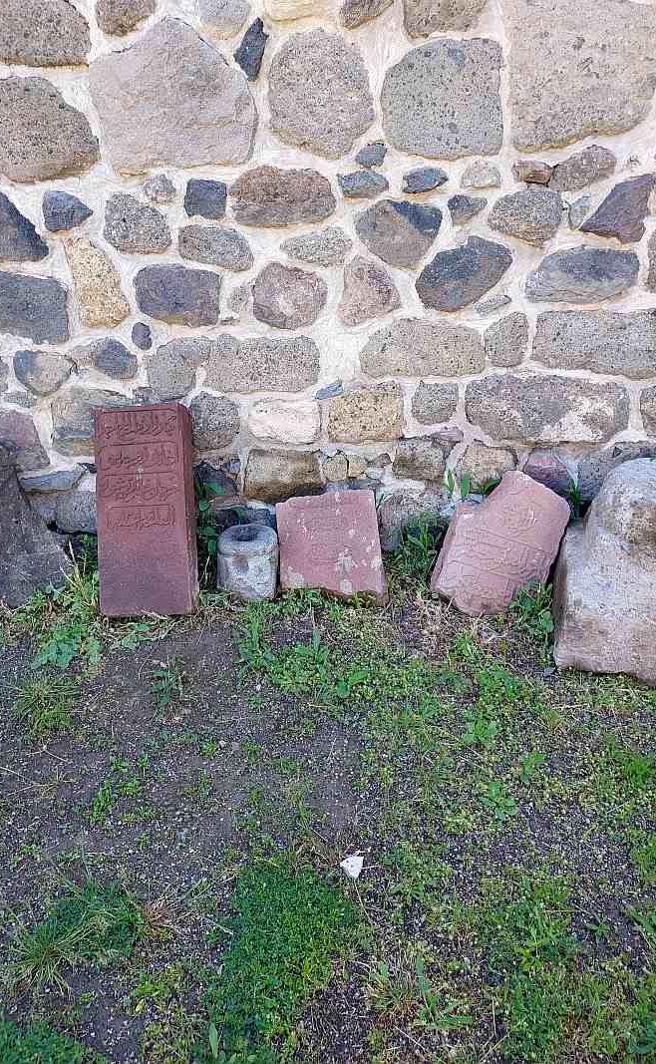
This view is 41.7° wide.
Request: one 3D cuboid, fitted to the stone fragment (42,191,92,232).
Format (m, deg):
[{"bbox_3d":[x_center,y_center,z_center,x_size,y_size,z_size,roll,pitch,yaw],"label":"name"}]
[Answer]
[{"bbox_3d":[-0.902,-1.103,2.966,0.168,0.124,0.074,0,21,3],"label":"stone fragment"}]

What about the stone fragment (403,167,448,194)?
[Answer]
[{"bbox_3d":[0.325,-1.175,2.873,0.147,0.083,0.050,0,21,3],"label":"stone fragment"}]

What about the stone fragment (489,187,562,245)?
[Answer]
[{"bbox_3d":[0.752,-1.222,3.343,0.277,0.206,0.190,0,20,2],"label":"stone fragment"}]

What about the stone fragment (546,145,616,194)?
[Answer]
[{"bbox_3d":[0.841,-1.203,2.851,0.214,0.147,0.088,0,21,3],"label":"stone fragment"}]

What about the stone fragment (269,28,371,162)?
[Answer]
[{"bbox_3d":[-0.020,-1.532,3.036,0.353,0.390,0.204,-1,21,2],"label":"stone fragment"}]

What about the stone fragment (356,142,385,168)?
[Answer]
[{"bbox_3d":[0.153,-1.331,3.040,0.094,0.074,0.046,-1,21,2],"label":"stone fragment"}]

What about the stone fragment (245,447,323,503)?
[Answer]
[{"bbox_3d":[-0.176,-0.249,3.509,0.301,0.222,0.142,-1,21,2],"label":"stone fragment"}]

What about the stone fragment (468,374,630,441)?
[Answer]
[{"bbox_3d":[0.808,-0.454,3.161,0.569,0.249,0.150,0,21,3],"label":"stone fragment"}]

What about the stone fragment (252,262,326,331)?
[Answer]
[{"bbox_3d":[-0.136,-0.882,3.217,0.259,0.226,0.160,2,22,6],"label":"stone fragment"}]

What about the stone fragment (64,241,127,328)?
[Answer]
[{"bbox_3d":[-0.830,-0.881,3.066,0.220,0.295,0.132,0,21,3],"label":"stone fragment"}]

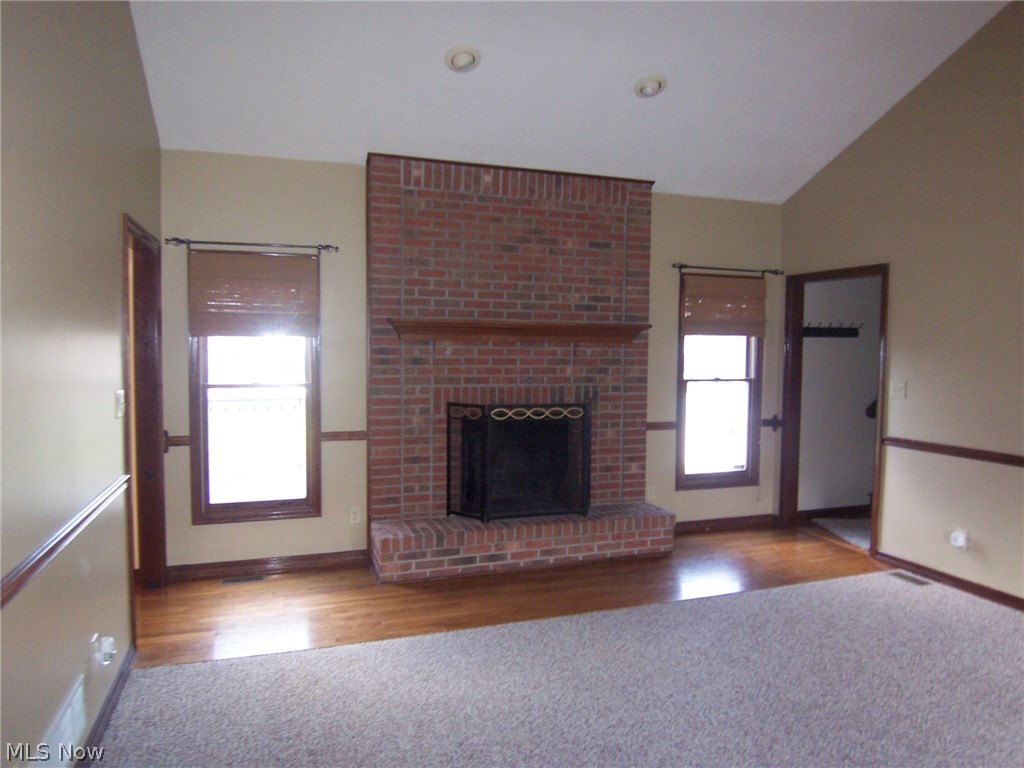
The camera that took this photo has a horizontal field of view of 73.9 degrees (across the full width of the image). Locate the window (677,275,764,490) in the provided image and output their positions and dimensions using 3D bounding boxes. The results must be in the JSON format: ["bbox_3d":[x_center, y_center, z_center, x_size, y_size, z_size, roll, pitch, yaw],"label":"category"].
[{"bbox_3d":[1.699,-0.009,5.586,0.810,1.740,0.090,-1,3,-18],"label":"window"}]

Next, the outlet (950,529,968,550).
[{"bbox_3d":[2.778,0.966,4.224,0.042,0.116,0.072,-1,3,-19],"label":"outlet"}]

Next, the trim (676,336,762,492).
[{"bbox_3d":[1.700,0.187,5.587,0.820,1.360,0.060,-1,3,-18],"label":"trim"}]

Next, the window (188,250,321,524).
[{"bbox_3d":[-1.654,0.024,4.426,0.790,1.750,0.100,-1,3,-19],"label":"window"}]

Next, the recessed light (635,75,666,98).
[{"bbox_3d":[0.854,-1.842,4.205,0.205,0.050,0.205,-1,-20,-18],"label":"recessed light"}]

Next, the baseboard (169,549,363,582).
[{"bbox_3d":[-1.595,1.213,4.534,1.260,0.115,0.025,-1,3,-18],"label":"baseboard"}]

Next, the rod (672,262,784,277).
[{"bbox_3d":[1.750,-0.916,5.465,1.064,0.055,0.080,-1,3,-19],"label":"rod"}]

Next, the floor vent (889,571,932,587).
[{"bbox_3d":[2.646,1.298,4.559,0.110,0.020,0.270,-1,3,-18],"label":"floor vent"}]

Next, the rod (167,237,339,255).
[{"bbox_3d":[-1.641,-0.873,4.346,1.030,0.070,0.090,-1,3,-18],"label":"rod"}]

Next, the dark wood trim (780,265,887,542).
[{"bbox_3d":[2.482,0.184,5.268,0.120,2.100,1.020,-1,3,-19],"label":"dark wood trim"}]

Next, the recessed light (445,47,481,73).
[{"bbox_3d":[-0.283,-1.849,3.854,0.197,0.050,0.197,-1,-23,-19],"label":"recessed light"}]

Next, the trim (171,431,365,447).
[{"bbox_3d":[-1.571,0.359,4.439,1.230,0.062,0.025,-1,3,-19],"label":"trim"}]

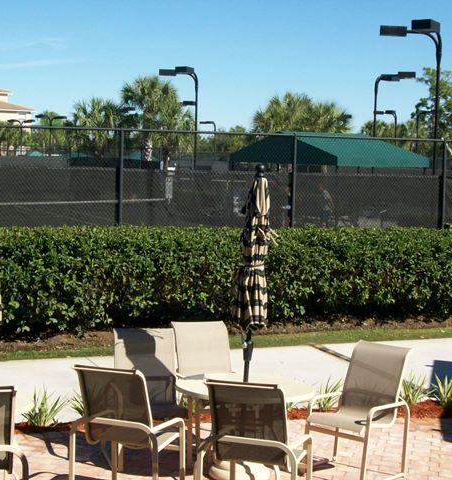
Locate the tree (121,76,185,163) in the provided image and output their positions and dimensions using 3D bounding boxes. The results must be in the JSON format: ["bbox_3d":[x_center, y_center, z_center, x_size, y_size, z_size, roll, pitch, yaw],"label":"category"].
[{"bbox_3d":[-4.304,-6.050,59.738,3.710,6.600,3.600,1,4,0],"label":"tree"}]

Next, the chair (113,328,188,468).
[{"bbox_3d":[-0.638,1.284,8.543,0.610,1.000,0.740,1,4,-13],"label":"chair"}]

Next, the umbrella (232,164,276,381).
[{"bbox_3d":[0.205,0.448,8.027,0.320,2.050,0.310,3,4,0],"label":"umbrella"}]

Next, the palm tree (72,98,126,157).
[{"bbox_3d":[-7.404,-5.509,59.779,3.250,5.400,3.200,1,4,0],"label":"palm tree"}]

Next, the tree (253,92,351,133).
[{"bbox_3d":[3.985,-4.973,55.787,5.300,5.800,4.200,1,4,0],"label":"tree"}]

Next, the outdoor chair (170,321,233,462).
[{"bbox_3d":[-0.179,1.260,9.075,0.610,1.000,0.740,0,4,-16],"label":"outdoor chair"}]

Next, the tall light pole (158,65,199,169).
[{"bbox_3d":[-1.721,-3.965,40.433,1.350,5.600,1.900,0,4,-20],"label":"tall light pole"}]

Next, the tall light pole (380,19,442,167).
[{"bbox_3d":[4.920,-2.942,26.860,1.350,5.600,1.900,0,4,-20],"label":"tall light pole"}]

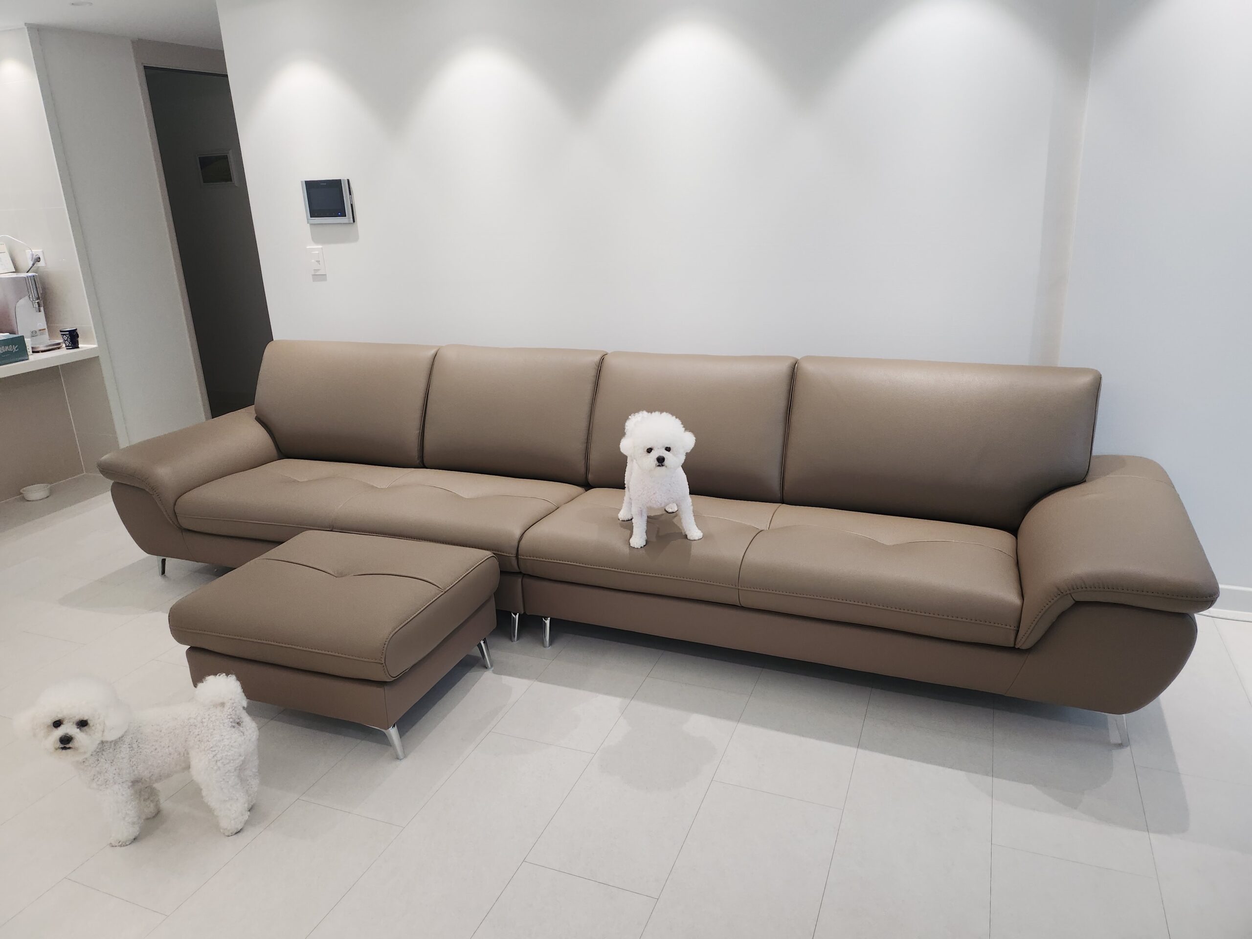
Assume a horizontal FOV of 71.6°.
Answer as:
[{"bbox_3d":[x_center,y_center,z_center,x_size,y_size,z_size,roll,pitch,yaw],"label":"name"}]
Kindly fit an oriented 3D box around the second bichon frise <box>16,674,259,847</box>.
[{"bbox_3d":[-1.109,0.687,2.041,0.490,0.410,0.220,-2,19,2],"label":"second bichon frise"}]

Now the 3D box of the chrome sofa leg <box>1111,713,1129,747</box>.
[{"bbox_3d":[1.274,0.654,2.238,0.058,0.131,0.061,5,20,22],"label":"chrome sofa leg"}]

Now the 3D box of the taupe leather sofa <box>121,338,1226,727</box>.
[{"bbox_3d":[-0.163,0.058,3.061,3.650,0.816,0.923,5,20,22],"label":"taupe leather sofa"}]

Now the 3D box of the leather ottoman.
[{"bbox_3d":[-0.808,0.485,2.585,0.701,0.416,0.625,5,20,22],"label":"leather ottoman"}]

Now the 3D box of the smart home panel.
[{"bbox_3d":[-1.239,-1.118,3.624,0.244,0.169,0.041,5,20,22],"label":"smart home panel"}]

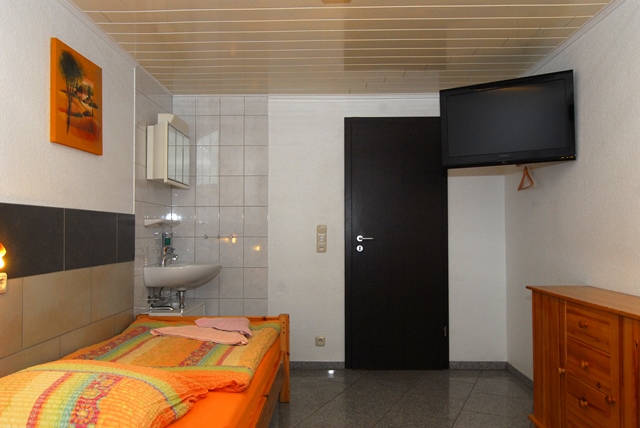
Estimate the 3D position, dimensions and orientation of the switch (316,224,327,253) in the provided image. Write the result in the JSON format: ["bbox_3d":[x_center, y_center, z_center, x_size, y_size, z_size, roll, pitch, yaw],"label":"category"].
[{"bbox_3d":[0.018,0.206,3.900,0.080,0.225,0.013,0,-2,2],"label":"switch"}]

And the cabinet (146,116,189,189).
[{"bbox_3d":[-1.136,-0.455,3.619,0.188,0.503,0.515,0,-2,2],"label":"cabinet"}]

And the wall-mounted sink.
[{"bbox_3d":[-0.984,0.474,3.581,0.493,0.184,0.560,0,-2,2],"label":"wall-mounted sink"}]

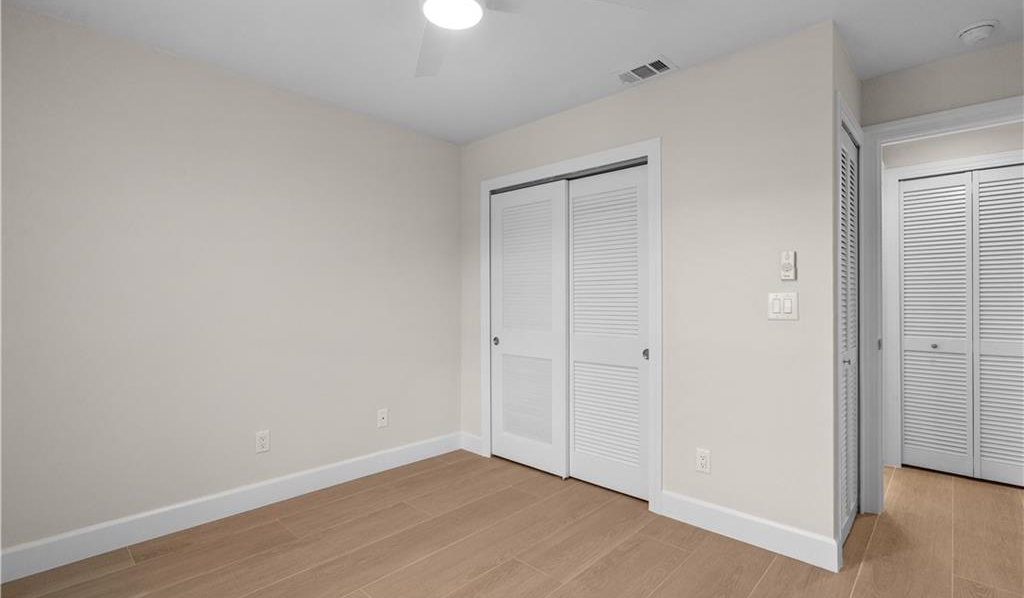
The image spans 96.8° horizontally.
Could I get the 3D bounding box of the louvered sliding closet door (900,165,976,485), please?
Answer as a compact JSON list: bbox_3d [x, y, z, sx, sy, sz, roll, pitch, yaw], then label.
[{"bbox_3d":[2.939,0.163,3.159,0.374,2.038,0.035,0,0,43],"label":"louvered sliding closet door"}]

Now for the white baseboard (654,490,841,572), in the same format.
[{"bbox_3d":[1.123,1.127,2.268,0.828,0.143,0.018,0,0,43],"label":"white baseboard"}]

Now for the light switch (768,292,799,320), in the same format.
[{"bbox_3d":[1.269,0.035,2.125,0.124,0.127,0.013,0,0,43],"label":"light switch"}]

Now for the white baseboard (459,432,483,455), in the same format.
[{"bbox_3d":[-0.309,1.139,3.594,0.251,0.138,0.018,0,0,43],"label":"white baseboard"}]

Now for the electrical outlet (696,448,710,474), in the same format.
[{"bbox_3d":[1.002,0.844,2.373,0.073,0.126,0.013,0,0,43],"label":"electrical outlet"}]

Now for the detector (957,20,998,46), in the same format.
[{"bbox_3d":[2.130,-1.212,2.087,0.142,0.045,0.142,0,0,44],"label":"detector"}]

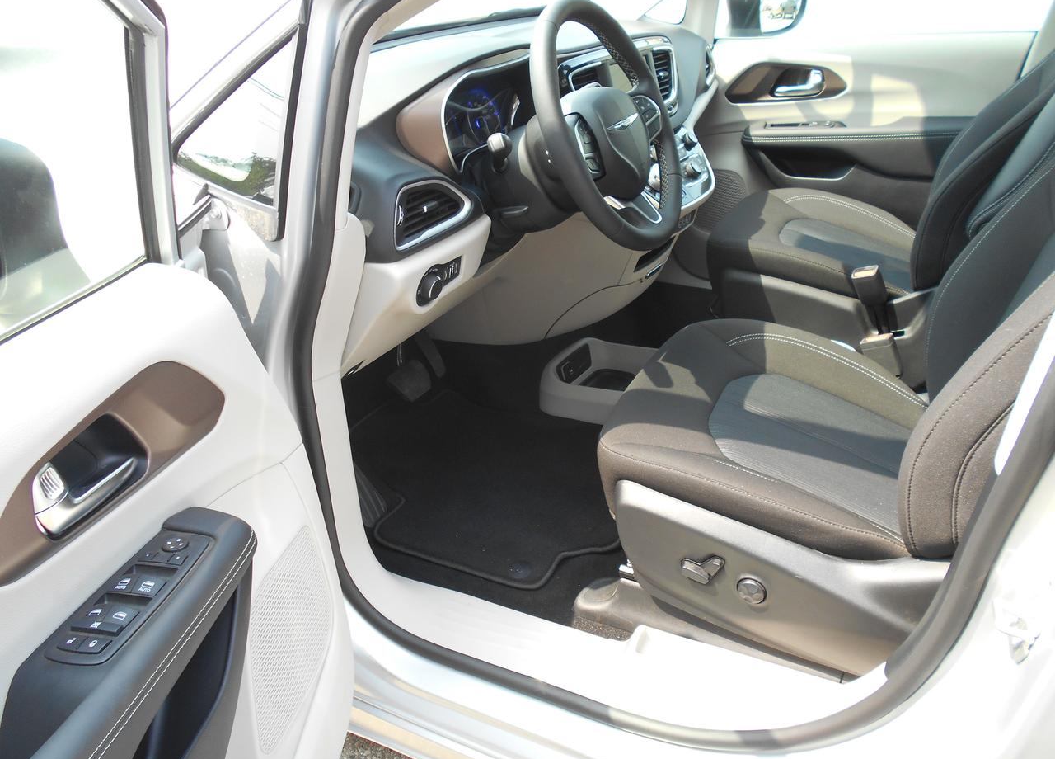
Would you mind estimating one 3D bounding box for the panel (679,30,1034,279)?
[{"bbox_3d":[0.807,-0.573,2.162,0.900,0.670,0.150,9,31,27],"label":"panel"}]

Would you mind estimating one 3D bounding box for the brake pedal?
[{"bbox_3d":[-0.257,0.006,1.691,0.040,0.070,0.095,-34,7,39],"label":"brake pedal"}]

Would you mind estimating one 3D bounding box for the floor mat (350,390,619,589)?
[{"bbox_3d":[-0.063,0.174,1.614,0.680,0.075,0.520,9,31,27],"label":"floor mat"}]

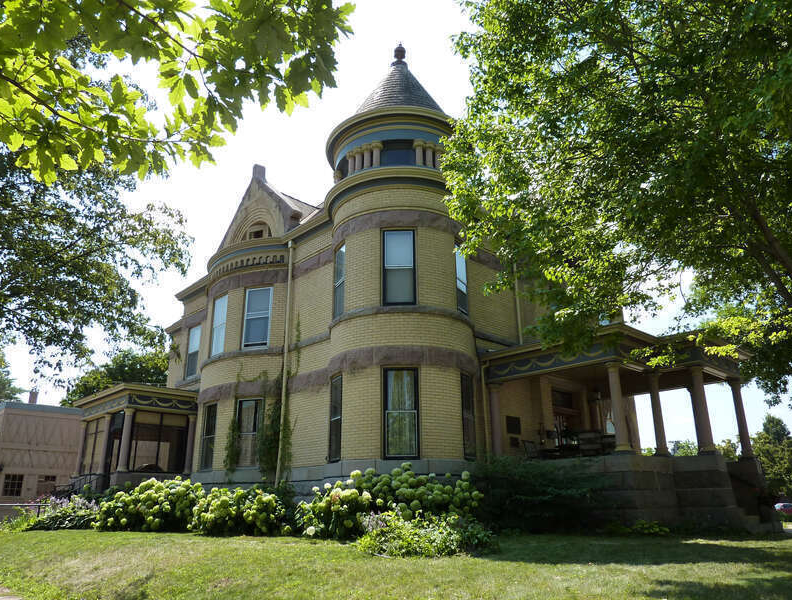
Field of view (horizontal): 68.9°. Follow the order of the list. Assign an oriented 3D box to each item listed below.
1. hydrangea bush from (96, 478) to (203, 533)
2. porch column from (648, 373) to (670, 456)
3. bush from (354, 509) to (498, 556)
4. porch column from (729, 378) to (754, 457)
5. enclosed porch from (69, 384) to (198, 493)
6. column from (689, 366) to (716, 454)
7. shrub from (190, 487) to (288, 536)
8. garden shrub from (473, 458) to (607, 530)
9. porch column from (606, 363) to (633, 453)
[{"bbox_3d":[-6.761,5.592,15.831,1.900,1.360,2.300,17,-26,-41],"label":"hydrangea bush"},{"bbox_3d":[6.316,2.736,13.931,0.340,2.000,0.340,17,-26,-41],"label":"porch column"},{"bbox_3d":[0.515,4.109,10.205,2.350,0.720,1.500,-1,-19,2],"label":"bush"},{"bbox_3d":[8.824,3.008,14.770,0.340,2.000,0.340,17,-26,-41],"label":"porch column"},{"bbox_3d":[-9.475,5.656,20.457,2.800,4.200,5.400,17,-26,-41],"label":"enclosed porch"},{"bbox_3d":[7.001,2.468,13.209,0.340,2.000,0.340,17,-26,-41],"label":"column"},{"bbox_3d":[-3.683,5.095,13.950,1.500,1.070,1.750,17,-26,-41],"label":"shrub"},{"bbox_3d":[3.041,4.247,12.697,1.600,1.500,2.300,17,-26,-41],"label":"garden shrub"},{"bbox_3d":[5.018,2.387,12.931,0.340,2.000,0.340,17,-26,-41],"label":"porch column"}]

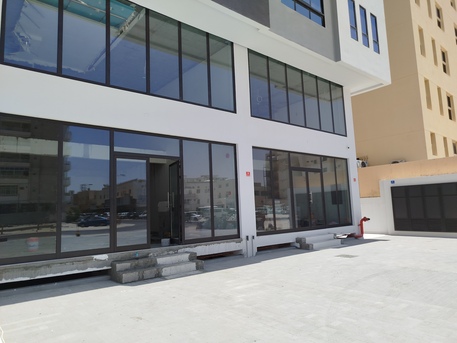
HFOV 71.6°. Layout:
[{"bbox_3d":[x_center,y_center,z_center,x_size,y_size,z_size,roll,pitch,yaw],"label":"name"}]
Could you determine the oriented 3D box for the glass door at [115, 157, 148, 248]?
[{"bbox_3d":[-2.496,0.831,8.257,0.960,2.340,0.100,3,-9,-39],"label":"glass door"}]

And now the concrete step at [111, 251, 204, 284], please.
[{"bbox_3d":[-1.760,2.426,8.124,2.180,0.395,0.710,3,-9,-39],"label":"concrete step"}]

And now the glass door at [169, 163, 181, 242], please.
[{"bbox_3d":[-1.613,0.950,9.549,0.070,2.330,0.850,3,-9,-39],"label":"glass door"}]

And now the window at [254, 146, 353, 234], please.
[{"bbox_3d":[3.342,0.813,13.091,6.280,3.150,0.120,3,-9,-39],"label":"window"}]

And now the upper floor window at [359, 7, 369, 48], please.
[{"bbox_3d":[6.371,-6.740,14.807,0.640,1.961,0.100,3,-9,-39],"label":"upper floor window"}]

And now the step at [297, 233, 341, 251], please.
[{"bbox_3d":[3.595,2.739,12.416,2.000,0.405,0.730,3,-9,-39],"label":"step"}]

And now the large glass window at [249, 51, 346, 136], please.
[{"bbox_3d":[3.263,-3.114,13.643,6.450,2.600,0.120,3,-9,-39],"label":"large glass window"}]

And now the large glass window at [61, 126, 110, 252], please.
[{"bbox_3d":[-3.393,0.403,7.598,1.180,3.060,0.120,3,-9,-39],"label":"large glass window"}]

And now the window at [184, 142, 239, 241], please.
[{"bbox_3d":[-0.517,0.576,9.944,2.170,3.160,0.120,3,-9,-39],"label":"window"}]

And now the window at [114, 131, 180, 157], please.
[{"bbox_3d":[-2.182,-0.687,8.768,2.030,0.790,0.120,3,-9,-39],"label":"window"}]

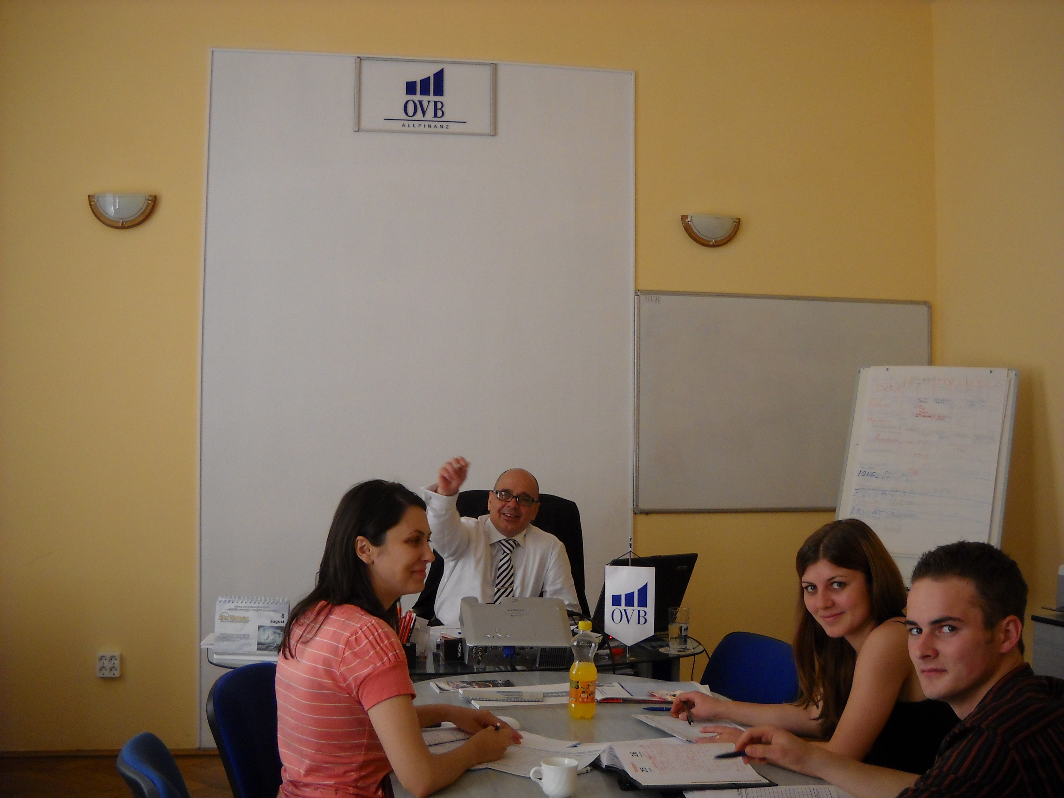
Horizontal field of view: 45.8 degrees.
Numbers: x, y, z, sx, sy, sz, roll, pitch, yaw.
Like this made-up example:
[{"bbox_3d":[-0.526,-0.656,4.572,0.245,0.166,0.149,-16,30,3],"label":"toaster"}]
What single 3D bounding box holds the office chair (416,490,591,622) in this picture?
[{"bbox_3d":[-0.112,0.934,4.416,0.640,1.210,0.670,1,-2,-2],"label":"office chair"}]

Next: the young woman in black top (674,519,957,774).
[{"bbox_3d":[0.563,0.846,2.468,0.660,1.220,0.470,0,-2,19],"label":"young woman in black top"}]

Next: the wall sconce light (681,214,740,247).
[{"bbox_3d":[0.830,-0.780,5.837,0.288,0.150,0.085,1,-2,-10],"label":"wall sconce light"}]

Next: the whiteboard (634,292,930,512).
[{"bbox_3d":[1.184,0.016,5.896,1.470,1.010,0.030,1,-2,-10],"label":"whiteboard"}]

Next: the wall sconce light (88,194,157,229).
[{"bbox_3d":[-1.750,-0.802,5.393,0.288,0.150,0.085,1,-2,-10],"label":"wall sconce light"}]

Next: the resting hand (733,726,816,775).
[{"bbox_3d":[0.453,0.655,2.350,0.145,0.080,0.085,-1,-3,35],"label":"resting hand"}]

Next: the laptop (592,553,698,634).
[{"bbox_3d":[0.261,0.636,3.955,0.360,0.258,0.354,2,-3,-39],"label":"laptop"}]

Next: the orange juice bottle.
[{"bbox_3d":[0.120,0.638,2.970,0.067,0.232,0.067,0,-2,0],"label":"orange juice bottle"}]

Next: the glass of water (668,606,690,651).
[{"bbox_3d":[0.438,0.685,3.750,0.062,0.135,0.062,0,-2,0],"label":"glass of water"}]

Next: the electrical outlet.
[{"bbox_3d":[-1.790,1.126,5.329,0.103,0.106,0.040,1,-2,-10],"label":"electrical outlet"}]

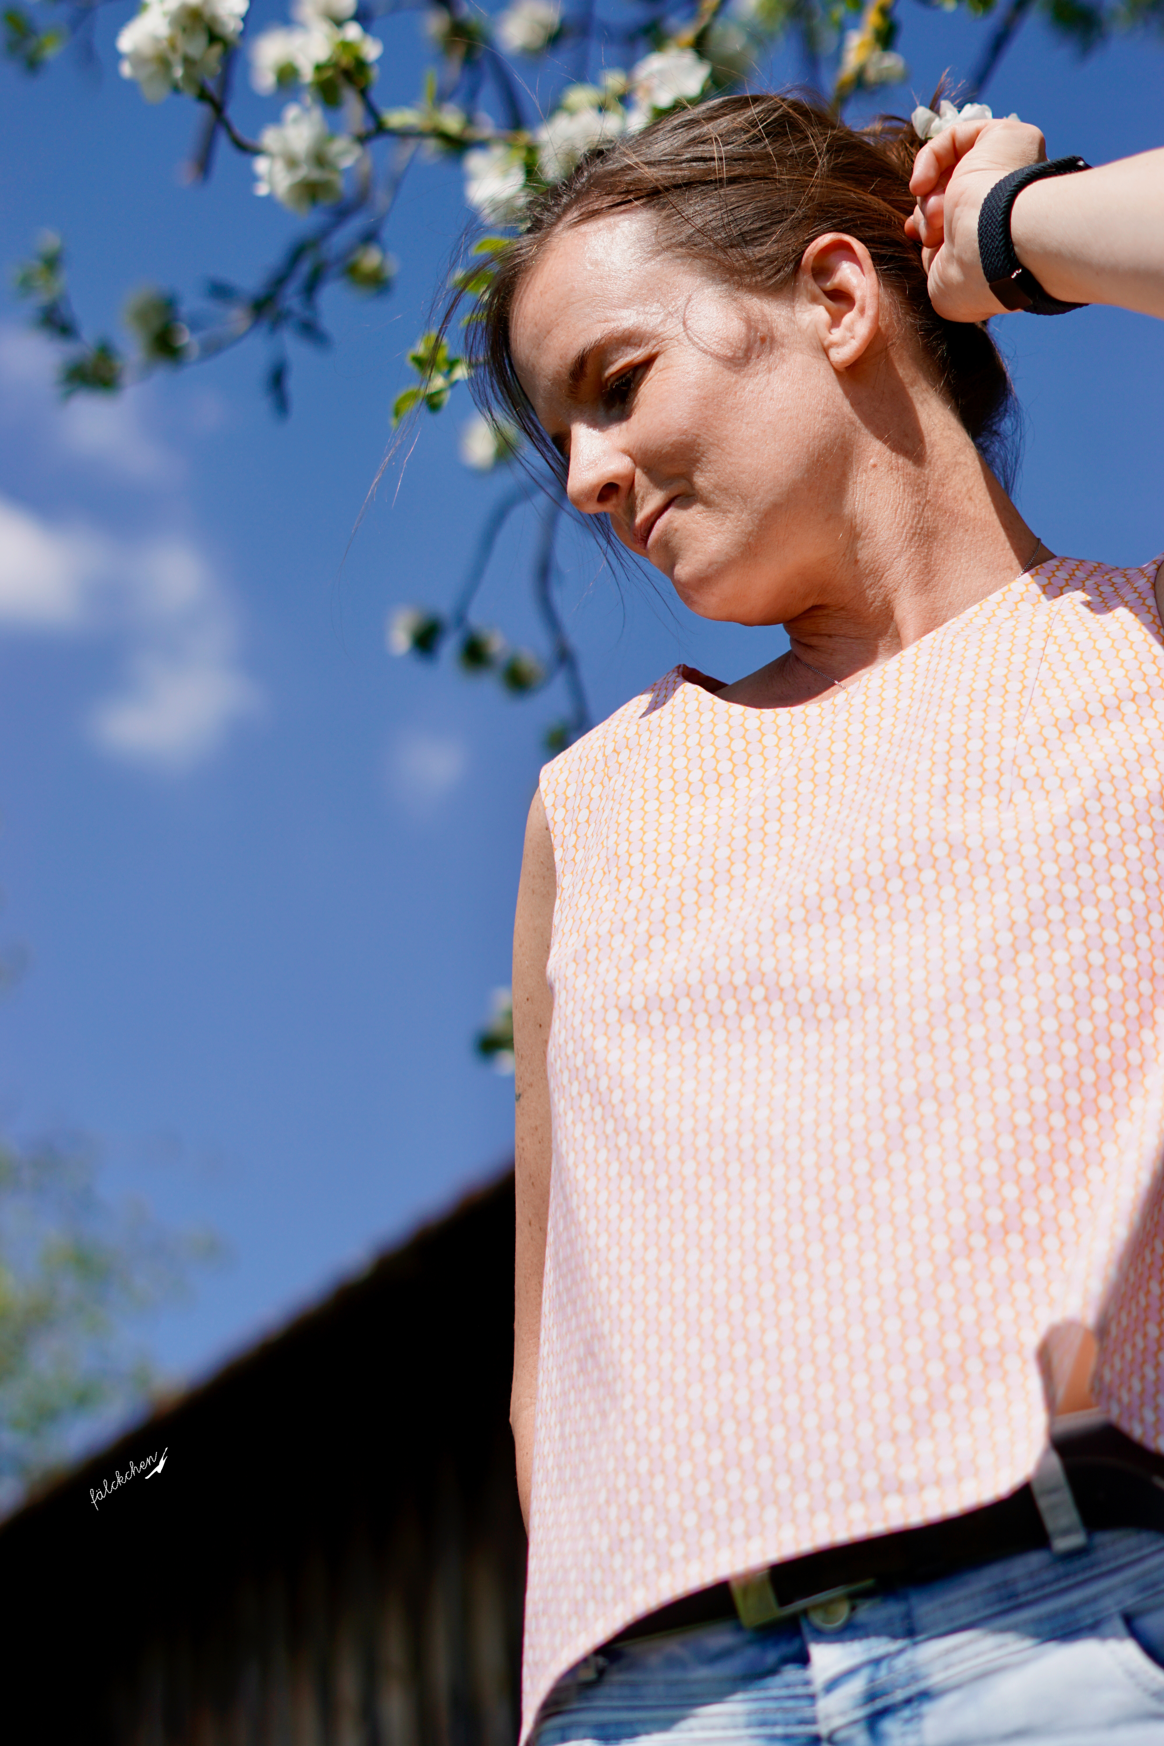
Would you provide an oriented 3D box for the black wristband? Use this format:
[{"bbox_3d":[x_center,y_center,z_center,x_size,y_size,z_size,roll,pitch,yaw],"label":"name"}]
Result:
[{"bbox_3d":[0.203,-0.274,1.560,0.058,0.065,0.021,12,-2,-29],"label":"black wristband"}]

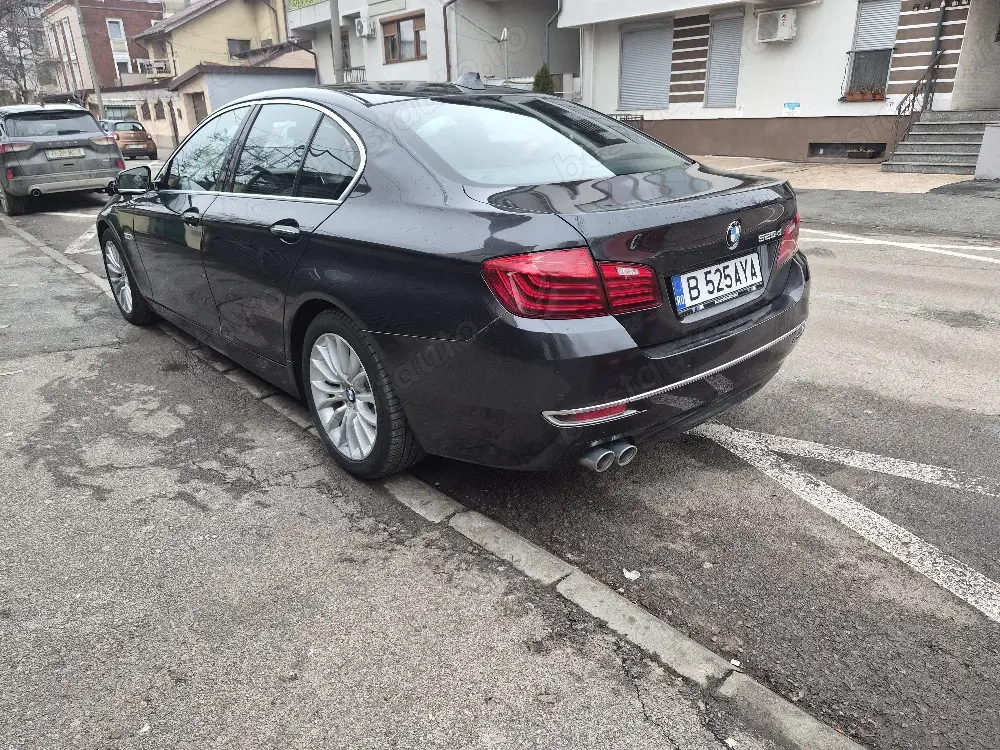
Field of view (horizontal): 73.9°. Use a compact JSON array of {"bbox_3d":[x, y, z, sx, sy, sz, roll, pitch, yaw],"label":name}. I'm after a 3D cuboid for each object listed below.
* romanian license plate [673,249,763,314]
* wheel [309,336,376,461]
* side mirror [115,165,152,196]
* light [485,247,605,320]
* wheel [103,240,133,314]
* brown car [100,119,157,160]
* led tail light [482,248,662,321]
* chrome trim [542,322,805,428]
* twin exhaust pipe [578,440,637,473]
[{"bbox_3d":[0.732,-0.310,2.194,0.525,0.118,0.020,-19,9,-39],"label":"romanian license plate"},{"bbox_3d":[-0.520,0.063,2.501,0.180,0.485,0.485,-19,27,-39],"label":"wheel"},{"bbox_3d":[-1.978,-1.049,3.572,0.130,0.145,0.205,17,27,39],"label":"side mirror"},{"bbox_3d":[0.119,-0.248,1.813,0.339,0.192,0.150,-13,24,-28],"label":"light"},{"bbox_3d":[-2.525,-0.685,4.588,0.200,0.490,0.490,-19,27,-40],"label":"wheel"},{"bbox_3d":[-14.980,-9.290,26.300,1.730,1.500,3.800,-19,27,-39],"label":"brown car"},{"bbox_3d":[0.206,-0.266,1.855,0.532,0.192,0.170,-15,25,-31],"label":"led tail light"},{"bbox_3d":[0.756,-0.065,2.273,1.630,0.075,0.210,-19,27,-39],"label":"chrome trim"},{"bbox_3d":[0.323,0.237,2.076,0.168,0.085,0.120,-17,31,-36],"label":"twin exhaust pipe"}]

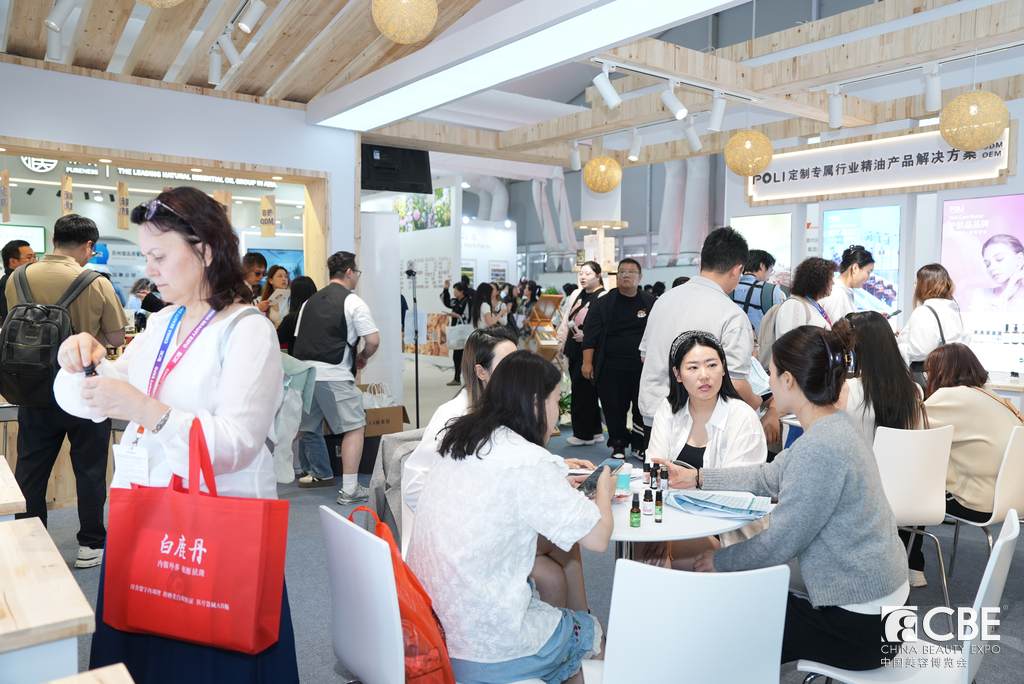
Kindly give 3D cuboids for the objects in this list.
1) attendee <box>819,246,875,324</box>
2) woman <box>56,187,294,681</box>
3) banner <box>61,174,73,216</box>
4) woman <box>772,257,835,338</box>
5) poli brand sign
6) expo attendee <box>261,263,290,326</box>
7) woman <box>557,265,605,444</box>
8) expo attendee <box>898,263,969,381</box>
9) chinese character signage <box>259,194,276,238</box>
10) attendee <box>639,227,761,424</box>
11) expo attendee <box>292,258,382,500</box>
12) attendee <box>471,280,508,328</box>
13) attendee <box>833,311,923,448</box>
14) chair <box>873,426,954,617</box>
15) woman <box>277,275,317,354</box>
[{"bbox_3d":[1.952,0.312,4.507,0.380,1.730,0.460,0,4,-6],"label":"attendee"},{"bbox_3d":[-0.761,0.468,1.745,0.490,1.645,0.460,3,5,37],"label":"woman"},{"bbox_3d":[-3.316,-1.054,5.726,0.020,0.380,0.130,1,4,7],"label":"banner"},{"bbox_3d":[1.650,0.333,4.350,0.430,1.610,0.470,0,4,-7],"label":"woman"},{"bbox_3d":[2.575,-1.299,5.684,0.060,0.370,1.940,-3,5,-38],"label":"poli brand sign"},{"bbox_3d":[-2.166,0.116,7.005,0.360,1.630,0.460,3,5,38],"label":"expo attendee"},{"bbox_3d":[0.654,0.124,6.925,0.380,1.650,0.460,-3,5,-38],"label":"woman"},{"bbox_3d":[2.784,0.288,5.006,0.460,1.600,0.340,1,4,8],"label":"expo attendee"},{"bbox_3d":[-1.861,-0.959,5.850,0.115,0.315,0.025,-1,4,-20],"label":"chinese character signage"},{"bbox_3d":[0.860,0.341,3.450,0.560,1.700,0.460,3,4,30],"label":"attendee"},{"bbox_3d":[-1.250,0.236,5.457,0.550,1.740,0.430,3,5,33],"label":"expo attendee"},{"bbox_3d":[-0.339,-0.050,11.052,0.360,1.580,0.480,-1,4,-15],"label":"attendee"},{"bbox_3d":[1.693,0.509,3.726,0.480,1.320,0.720,-1,4,-22],"label":"attendee"},{"bbox_3d":[1.754,0.801,3.655,0.430,0.870,0.500,0,4,-10],"label":"chair"},{"bbox_3d":[-1.620,0.292,5.902,0.450,1.570,0.340,-2,4,-32],"label":"woman"}]

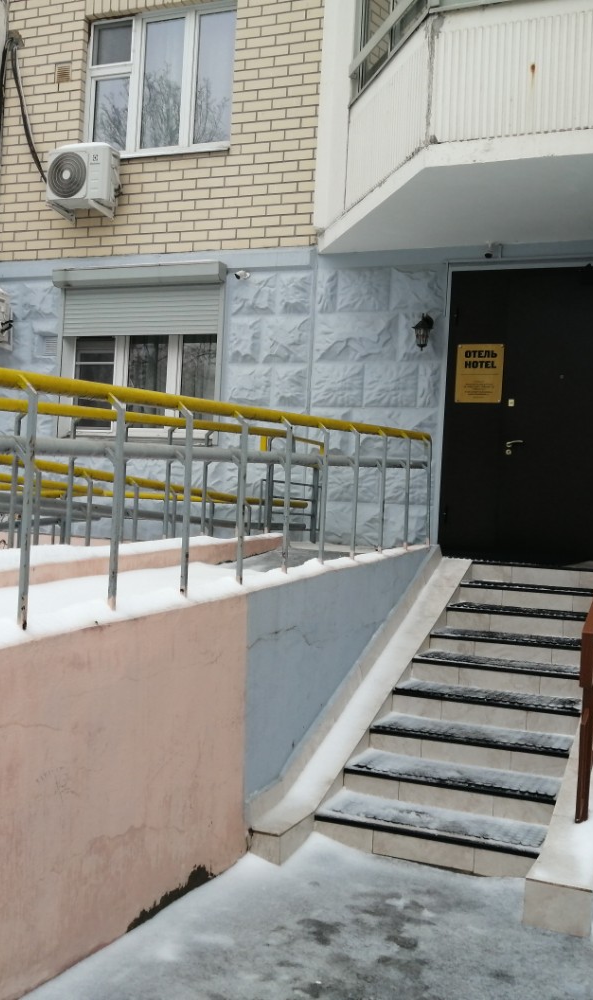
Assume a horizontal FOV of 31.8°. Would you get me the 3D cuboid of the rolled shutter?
[{"bbox_3d":[-1.555,-1.865,10.216,1.760,0.495,0.080,3,1,22],"label":"rolled shutter"}]

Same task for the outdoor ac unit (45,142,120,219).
[{"bbox_3d":[-2.103,-3.150,10.239,0.650,0.550,0.310,3,1,22],"label":"outdoor ac unit"}]

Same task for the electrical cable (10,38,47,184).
[{"bbox_3d":[-2.758,-4.005,10.689,0.460,1.460,0.120,3,1,22],"label":"electrical cable"}]

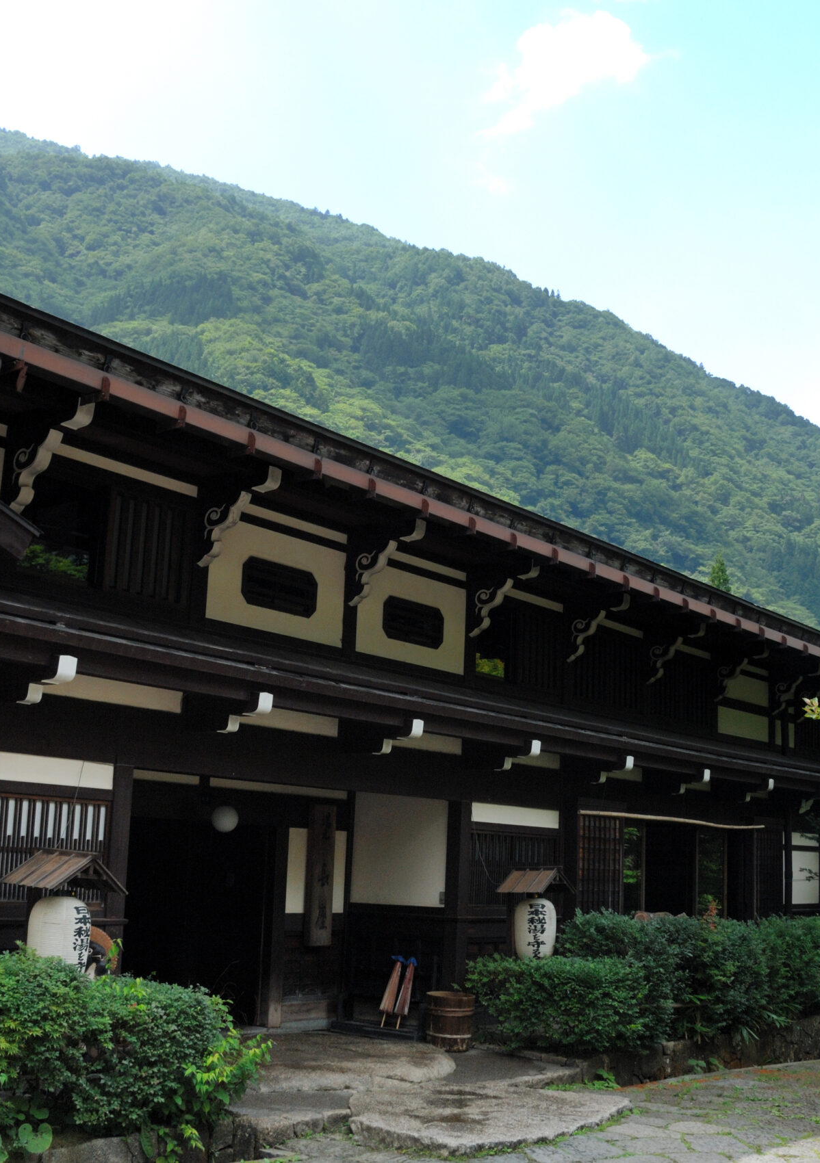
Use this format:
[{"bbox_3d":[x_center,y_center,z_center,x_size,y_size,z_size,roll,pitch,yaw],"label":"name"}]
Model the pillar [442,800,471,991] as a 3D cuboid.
[{"bbox_3d":[0.483,3.248,12.877,0.185,2.170,0.185,-9,-17,39],"label":"pillar"}]

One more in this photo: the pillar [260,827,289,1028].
[{"bbox_3d":[-1.345,3.379,12.825,0.155,1.970,0.155,-9,-17,39],"label":"pillar"}]

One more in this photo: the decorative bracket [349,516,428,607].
[{"bbox_3d":[-0.181,-0.159,11.854,0.740,0.740,0.150,-9,-17,39],"label":"decorative bracket"}]

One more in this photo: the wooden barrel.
[{"bbox_3d":[0.363,3.917,11.674,0.450,0.490,0.450,2,-13,0],"label":"wooden barrel"}]

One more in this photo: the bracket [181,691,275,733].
[{"bbox_3d":[-1.385,1.036,10.180,0.780,0.330,0.150,-9,-17,39],"label":"bracket"}]

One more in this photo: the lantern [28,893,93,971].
[{"bbox_3d":[-2.164,2.282,8.120,0.400,0.780,0.400,-8,-16,35],"label":"lantern"}]

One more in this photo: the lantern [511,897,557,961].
[{"bbox_3d":[1.170,3.267,12.165,0.400,0.760,0.400,1,-13,4],"label":"lantern"}]

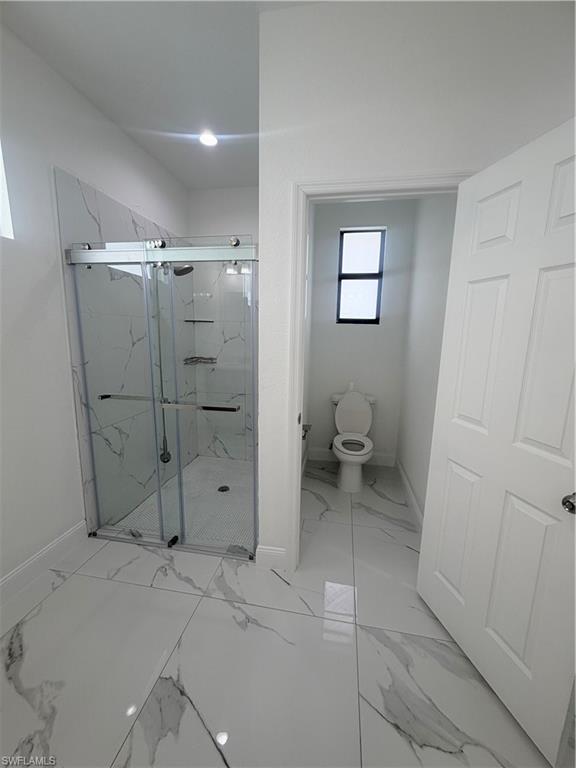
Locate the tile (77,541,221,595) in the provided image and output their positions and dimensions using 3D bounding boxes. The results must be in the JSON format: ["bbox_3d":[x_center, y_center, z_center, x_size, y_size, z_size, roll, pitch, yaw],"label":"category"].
[{"bbox_3d":[-0.815,1.093,1.861,0.806,0.010,0.295,3,9,10],"label":"tile"}]

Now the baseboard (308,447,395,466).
[{"bbox_3d":[0.684,0.802,3.353,0.954,0.135,0.018,3,9,10],"label":"baseboard"}]

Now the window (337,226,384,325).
[{"bbox_3d":[0.731,-1.062,3.129,0.438,0.906,0.083,3,9,10],"label":"window"}]

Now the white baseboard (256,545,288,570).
[{"bbox_3d":[-0.101,1.036,1.848,0.179,0.133,0.018,3,9,10],"label":"white baseboard"}]

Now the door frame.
[{"bbox_3d":[0.432,0.080,1.658,0.852,2.100,0.139,3,9,10],"label":"door frame"}]

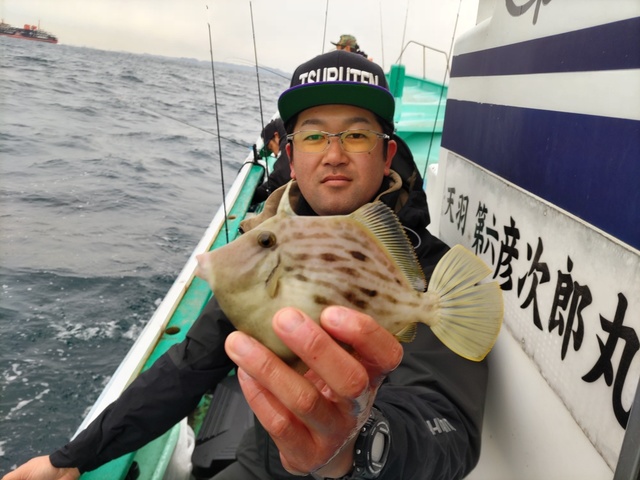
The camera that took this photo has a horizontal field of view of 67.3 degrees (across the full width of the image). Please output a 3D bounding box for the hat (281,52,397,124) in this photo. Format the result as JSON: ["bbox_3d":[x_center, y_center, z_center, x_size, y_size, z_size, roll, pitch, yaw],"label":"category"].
[{"bbox_3d":[0.031,-0.246,0.792,0.173,0.130,0.262,0,-9,3],"label":"hat"}]

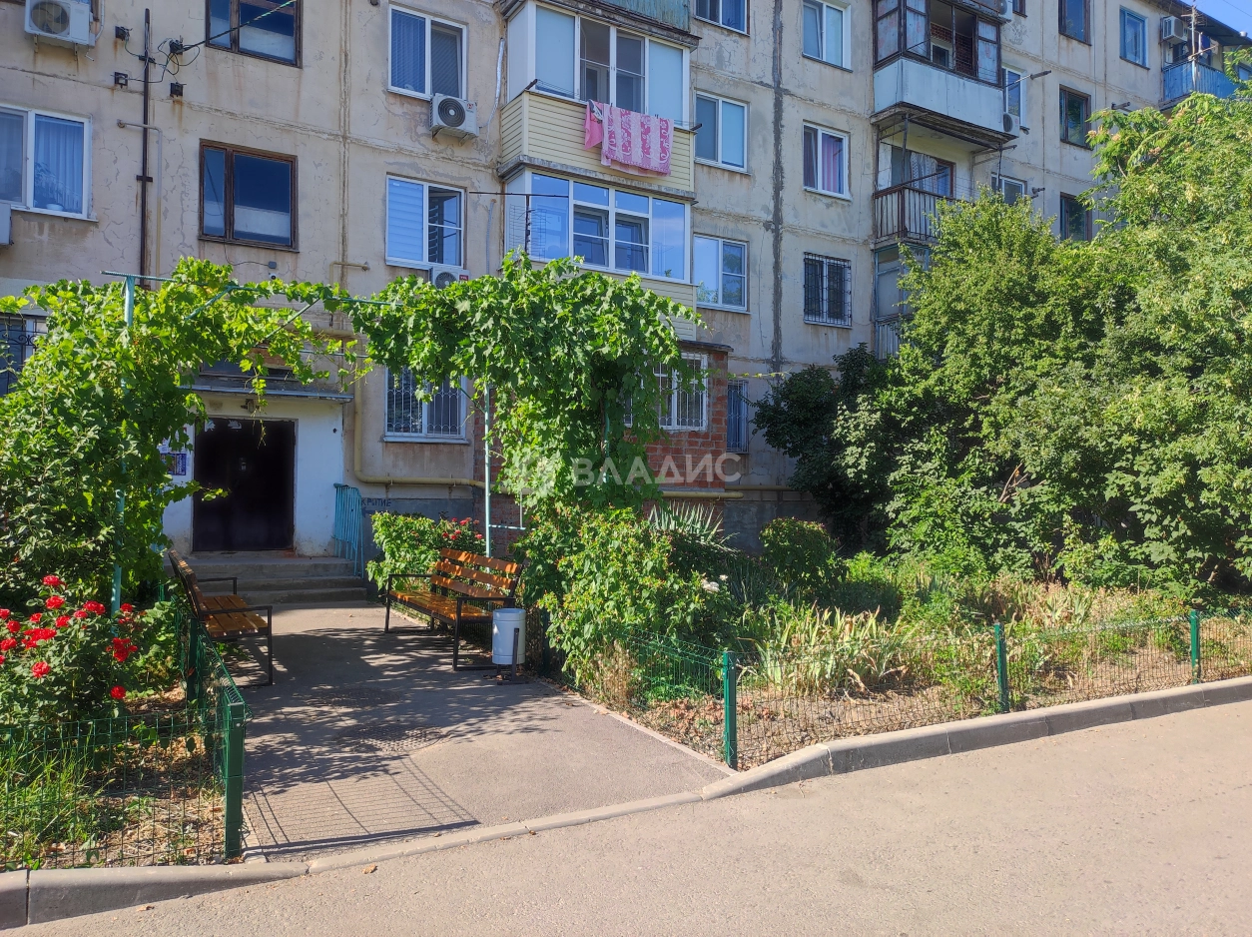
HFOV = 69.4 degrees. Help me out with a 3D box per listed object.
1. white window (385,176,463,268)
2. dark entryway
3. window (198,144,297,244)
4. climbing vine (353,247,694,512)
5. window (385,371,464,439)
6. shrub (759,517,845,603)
[{"bbox_3d":[-3.217,-3.884,14.514,1.260,1.400,0.150,1,-1,-29],"label":"white window"},{"bbox_3d":[-5.410,0.239,12.842,1.330,1.850,0.170,1,-2,-31],"label":"dark entryway"},{"bbox_3d":[-5.510,-3.959,13.228,1.320,1.440,0.150,1,-1,-29],"label":"window"},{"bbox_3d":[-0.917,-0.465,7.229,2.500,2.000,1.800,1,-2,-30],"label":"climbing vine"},{"bbox_3d":[-3.183,-1.159,14.459,1.280,1.410,0.150,1,-1,-29],"label":"window"},{"bbox_3d":[2.240,1.231,11.549,1.020,1.050,1.000,0,-1,11],"label":"shrub"}]

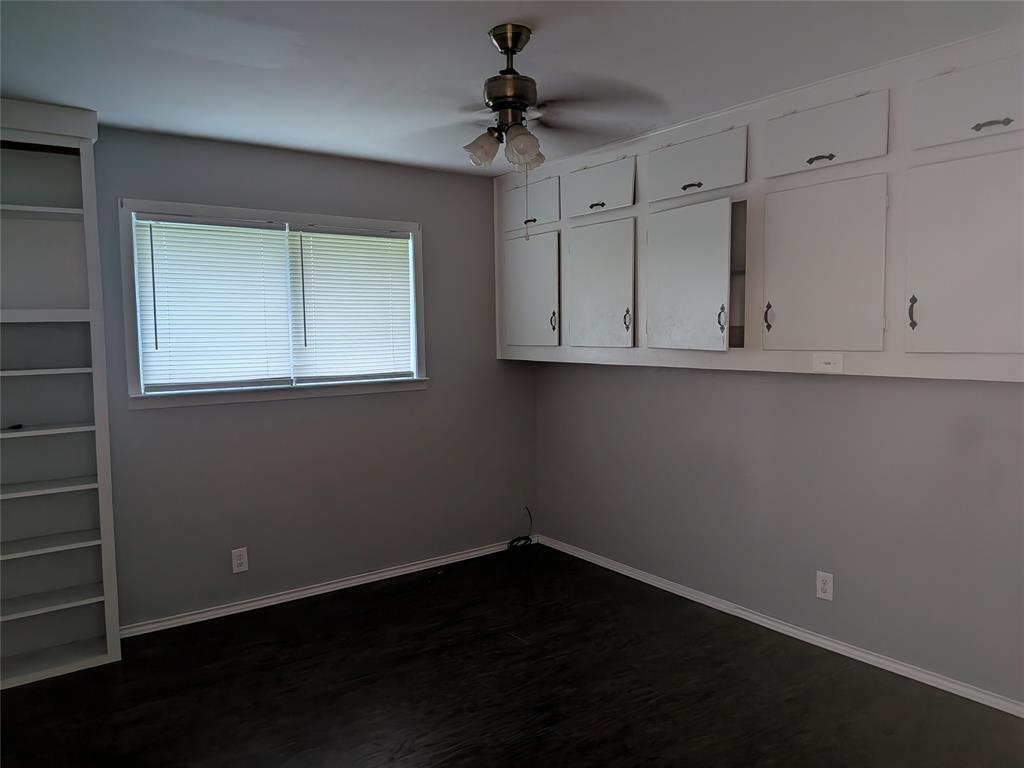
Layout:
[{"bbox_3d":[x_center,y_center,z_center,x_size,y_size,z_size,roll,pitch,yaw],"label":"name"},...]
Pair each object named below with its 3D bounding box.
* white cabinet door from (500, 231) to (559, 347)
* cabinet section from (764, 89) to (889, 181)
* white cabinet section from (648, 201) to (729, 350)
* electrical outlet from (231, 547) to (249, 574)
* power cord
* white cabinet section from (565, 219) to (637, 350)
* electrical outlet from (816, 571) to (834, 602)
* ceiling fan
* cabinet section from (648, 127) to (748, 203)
[{"bbox_3d":[0.105,-0.543,4.126,0.025,0.637,0.489,-4,6,-36],"label":"white cabinet door"},{"bbox_3d":[1.282,-0.938,2.759,0.300,0.227,0.488,-4,5,-37],"label":"cabinet section"},{"bbox_3d":[0.789,-0.477,3.195,0.025,0.637,0.532,-3,5,-28],"label":"white cabinet section"},{"bbox_3d":[-1.380,0.899,3.613,0.072,0.118,0.012,-4,6,-34],"label":"electrical outlet"},{"bbox_3d":[0.062,0.939,4.540,0.160,0.260,0.120,-4,6,-34],"label":"power cord"},{"bbox_3d":[0.460,-0.511,3.675,0.025,0.637,0.489,-4,6,-36],"label":"white cabinet section"},{"bbox_3d":[1.379,0.892,3.132,0.012,0.118,0.072,-4,6,-38],"label":"electrical outlet"},{"bbox_3d":[-0.002,-0.890,2.232,1.000,0.415,1.000,-4,6,-38],"label":"ceiling fan"},{"bbox_3d":[0.923,-0.972,3.232,0.300,0.233,0.533,-4,5,-37],"label":"cabinet section"}]

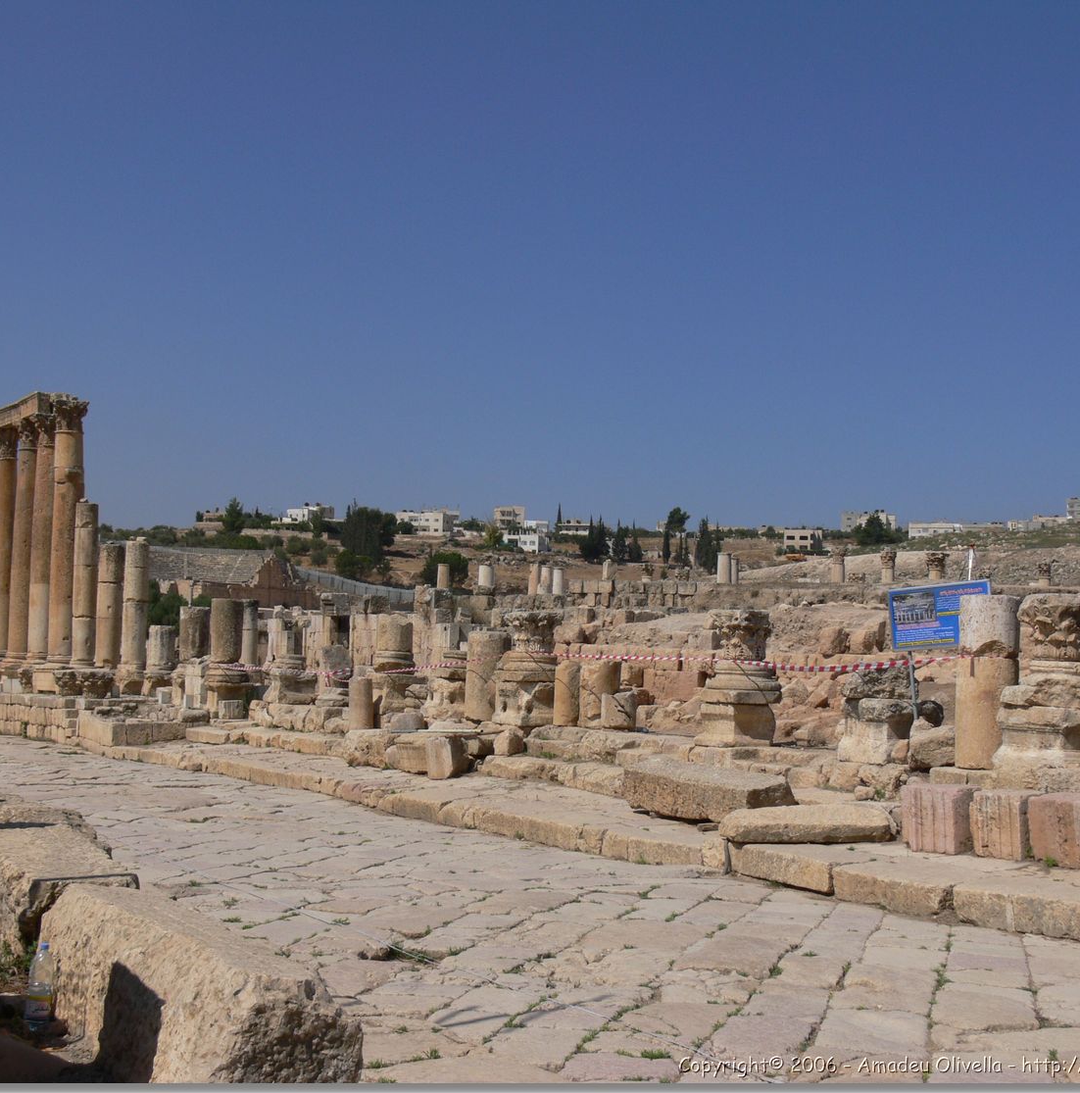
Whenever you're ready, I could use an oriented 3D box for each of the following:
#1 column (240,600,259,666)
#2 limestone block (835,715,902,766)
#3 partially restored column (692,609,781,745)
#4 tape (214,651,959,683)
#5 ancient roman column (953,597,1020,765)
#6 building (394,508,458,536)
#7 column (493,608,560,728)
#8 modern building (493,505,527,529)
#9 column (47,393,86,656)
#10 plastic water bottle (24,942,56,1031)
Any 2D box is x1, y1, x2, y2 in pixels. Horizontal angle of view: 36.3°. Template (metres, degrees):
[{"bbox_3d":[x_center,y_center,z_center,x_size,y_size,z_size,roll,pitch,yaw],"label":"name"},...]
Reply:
[{"bbox_3d":[-8.807,2.659,50.000,0.500,2.050,0.500,4,-4,-32],"label":"column"},{"bbox_3d":[3.476,2.005,17.315,0.560,0.520,0.660,3,-4,-31],"label":"limestone block"},{"bbox_3d":[2.754,1.808,23.000,1.000,1.870,1.000,3,-2,-32],"label":"partially restored column"},{"bbox_3d":[-1.250,2.100,29.600,0.350,0.900,22.600,4,-4,-34],"label":"tape"},{"bbox_3d":[5.543,1.675,20.400,0.760,2.130,0.760,2,-3,0],"label":"ancient roman column"},{"bbox_3d":[-36.994,-7.160,535.000,18.000,8.500,12.000,2,-2,16],"label":"building"},{"bbox_3d":[-0.176,2.038,27.500,0.980,1.930,0.980,3,-2,-32],"label":"column"},{"bbox_3d":[-10.592,-10.188,580.000,10.800,9.000,11.000,2,-2,-3],"label":"modern building"},{"bbox_3d":[-16.234,-0.520,56.500,1.200,9.000,1.200,4,-4,-32],"label":"column"},{"bbox_3d":[-1.771,1.565,5.850,0.088,0.305,0.088,6,-3,-17],"label":"plastic water bottle"}]

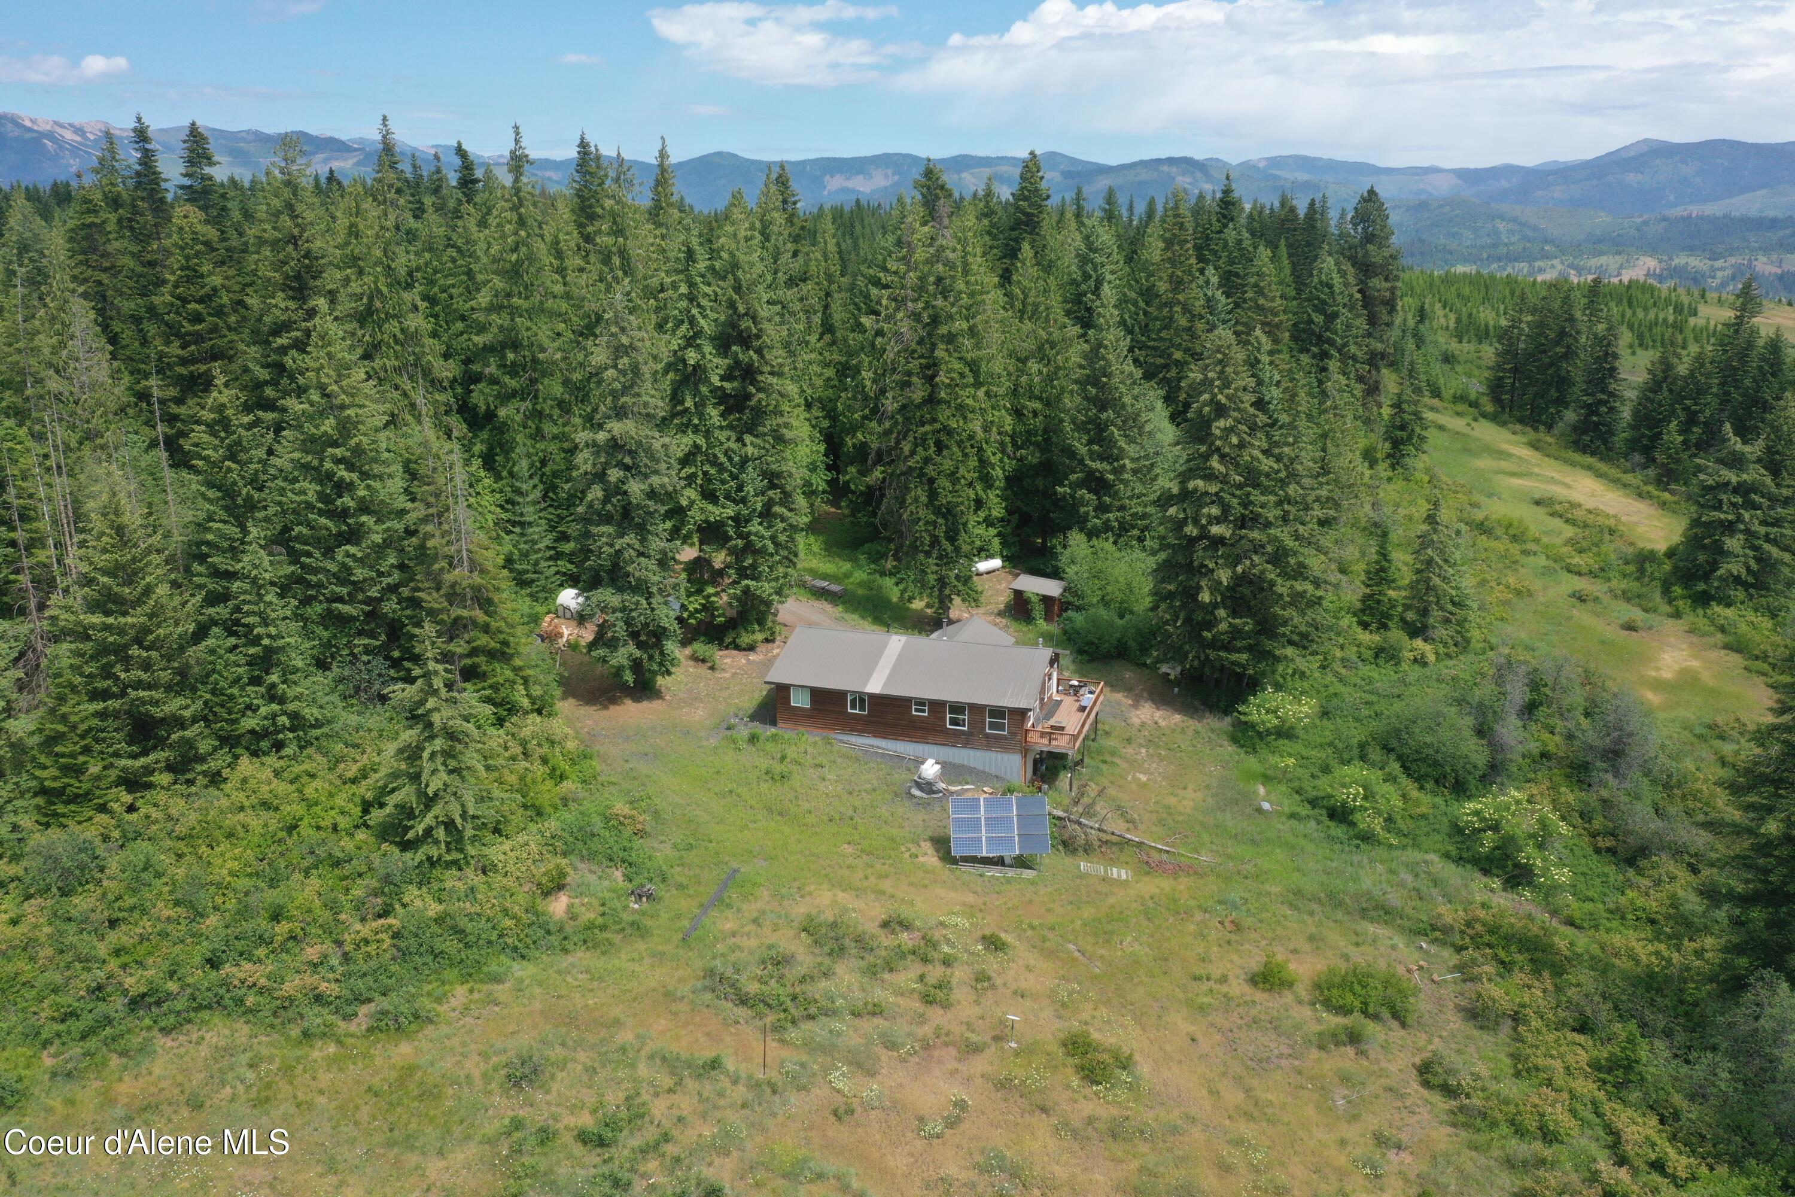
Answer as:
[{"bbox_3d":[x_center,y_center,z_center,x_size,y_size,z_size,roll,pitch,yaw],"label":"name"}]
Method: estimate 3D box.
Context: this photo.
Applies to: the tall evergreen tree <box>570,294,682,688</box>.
[{"bbox_3d":[-16.800,-6.510,88.120,6.800,24.860,6.800,0,15,0],"label":"tall evergreen tree"}]

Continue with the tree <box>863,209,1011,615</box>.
[{"bbox_3d":[3.060,-12.740,99.350,9.780,29.480,9.780,0,16,0],"label":"tree"}]

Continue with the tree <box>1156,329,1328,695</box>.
[{"bbox_3d":[23.220,-5.460,91.330,10.850,23.970,10.850,0,16,0],"label":"tree"}]

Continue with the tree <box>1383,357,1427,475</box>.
[{"bbox_3d":[60.560,-21.190,164.030,5.130,13.540,5.130,0,16,0],"label":"tree"}]

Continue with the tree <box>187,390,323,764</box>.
[{"bbox_3d":[-35.720,-1.730,76.320,6.200,20.330,6.200,0,15,0],"label":"tree"}]

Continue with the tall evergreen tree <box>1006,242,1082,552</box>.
[{"bbox_3d":[12.750,-16.620,117.940,7.110,26.140,7.110,0,16,0],"label":"tall evergreen tree"}]

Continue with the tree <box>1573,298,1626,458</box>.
[{"bbox_3d":[89.460,-27.310,175.210,6.720,20.320,6.720,0,16,0],"label":"tree"}]

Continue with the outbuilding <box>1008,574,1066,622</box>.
[{"bbox_3d":[10.940,0.050,108.130,4.110,2.930,2.110,9,17,31],"label":"outbuilding"}]

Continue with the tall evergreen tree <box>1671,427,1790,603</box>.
[{"bbox_3d":[77.320,-8.110,130.140,10.300,16.240,10.300,0,15,0],"label":"tall evergreen tree"}]

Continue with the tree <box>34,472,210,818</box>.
[{"bbox_3d":[-37.870,2.460,68.130,8.000,17.150,8.000,0,15,0],"label":"tree"}]

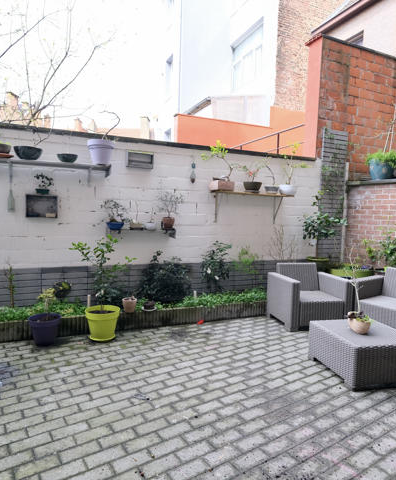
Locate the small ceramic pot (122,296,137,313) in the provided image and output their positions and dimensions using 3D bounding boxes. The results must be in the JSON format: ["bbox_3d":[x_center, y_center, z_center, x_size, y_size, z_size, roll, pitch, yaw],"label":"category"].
[{"bbox_3d":[-0.784,0.748,3.920,0.164,0.145,0.164,1,4,0],"label":"small ceramic pot"}]

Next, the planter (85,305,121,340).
[{"bbox_3d":[-1.023,0.895,3.665,0.364,0.294,0.364,0,4,-23],"label":"planter"}]

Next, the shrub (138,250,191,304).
[{"bbox_3d":[-0.414,0.464,4.204,0.630,0.680,0.500,0,4,-23],"label":"shrub"}]

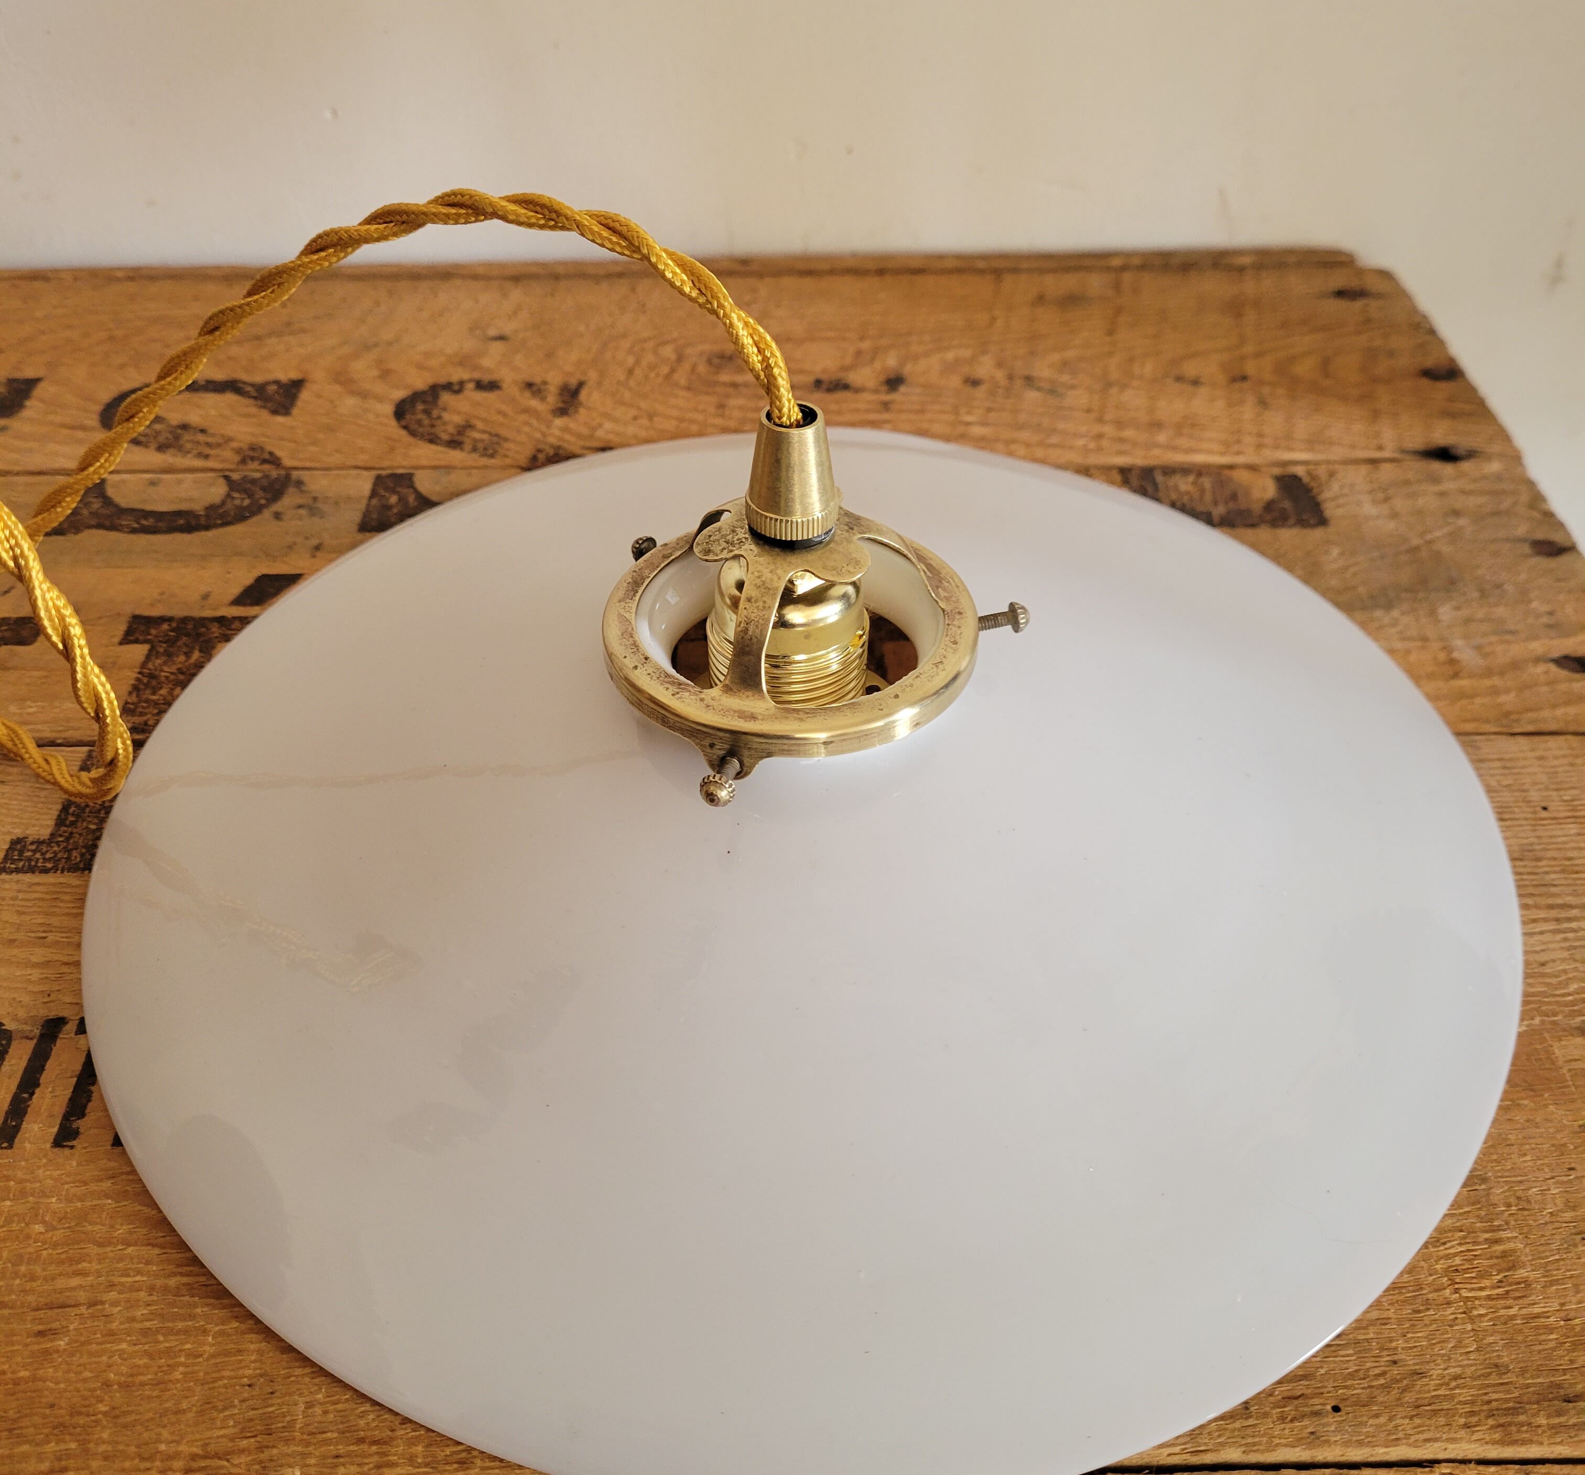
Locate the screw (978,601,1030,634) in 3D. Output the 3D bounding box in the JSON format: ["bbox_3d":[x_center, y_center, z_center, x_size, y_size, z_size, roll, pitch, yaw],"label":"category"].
[{"bbox_3d":[0.050,-0.030,0.391,0.016,0.007,0.007,-8,45,-11],"label":"screw"}]

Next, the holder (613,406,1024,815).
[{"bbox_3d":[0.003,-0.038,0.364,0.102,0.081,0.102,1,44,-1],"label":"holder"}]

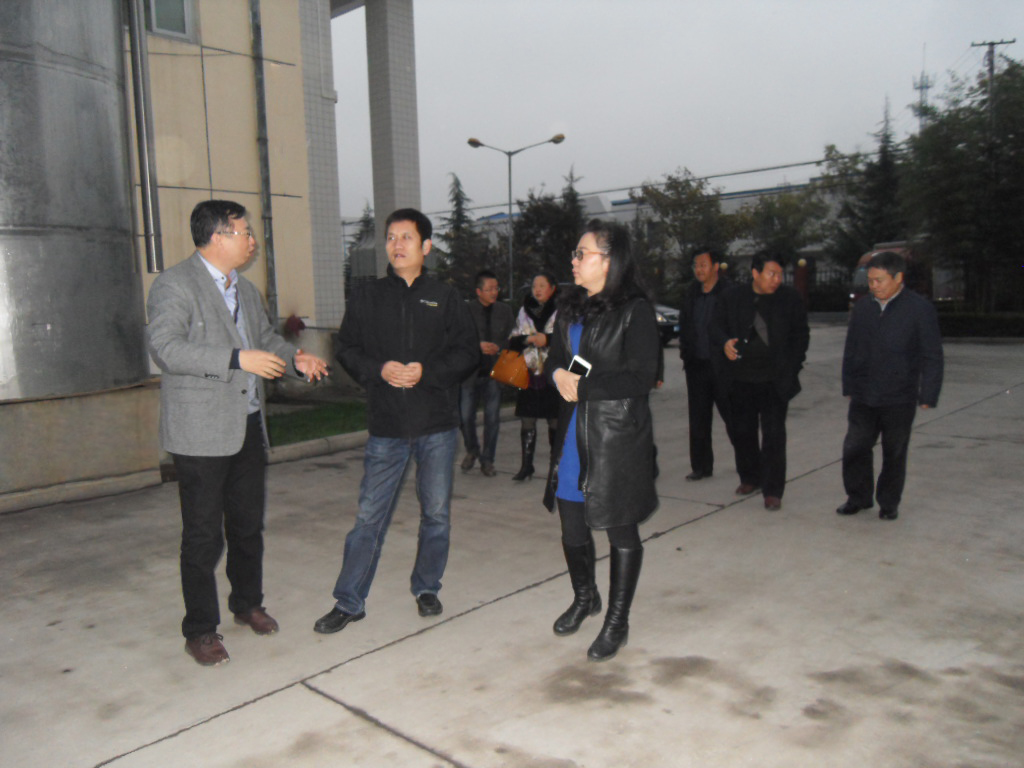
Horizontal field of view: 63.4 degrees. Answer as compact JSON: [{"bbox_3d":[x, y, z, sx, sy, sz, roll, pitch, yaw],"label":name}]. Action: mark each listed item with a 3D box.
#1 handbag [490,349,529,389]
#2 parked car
[{"bbox_3d":[-0.015,-0.121,6.250,0.290,0.280,0.140,19,6,14],"label":"handbag"},{"bbox_3d":[2.970,-1.910,23.100,1.800,1.480,4.600,-6,8,-38],"label":"parked car"}]

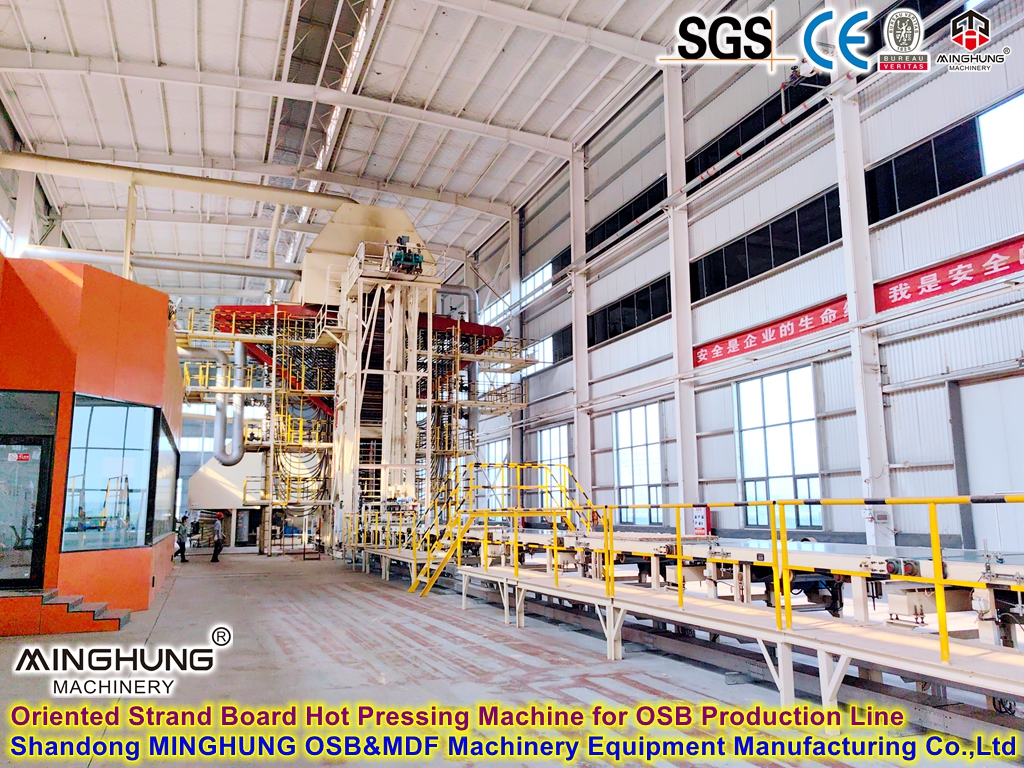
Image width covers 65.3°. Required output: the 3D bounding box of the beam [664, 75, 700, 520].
[{"bbox_3d":[6.107,-2.997,28.565,0.620,18.330,0.330,3,-10,-21],"label":"beam"}]

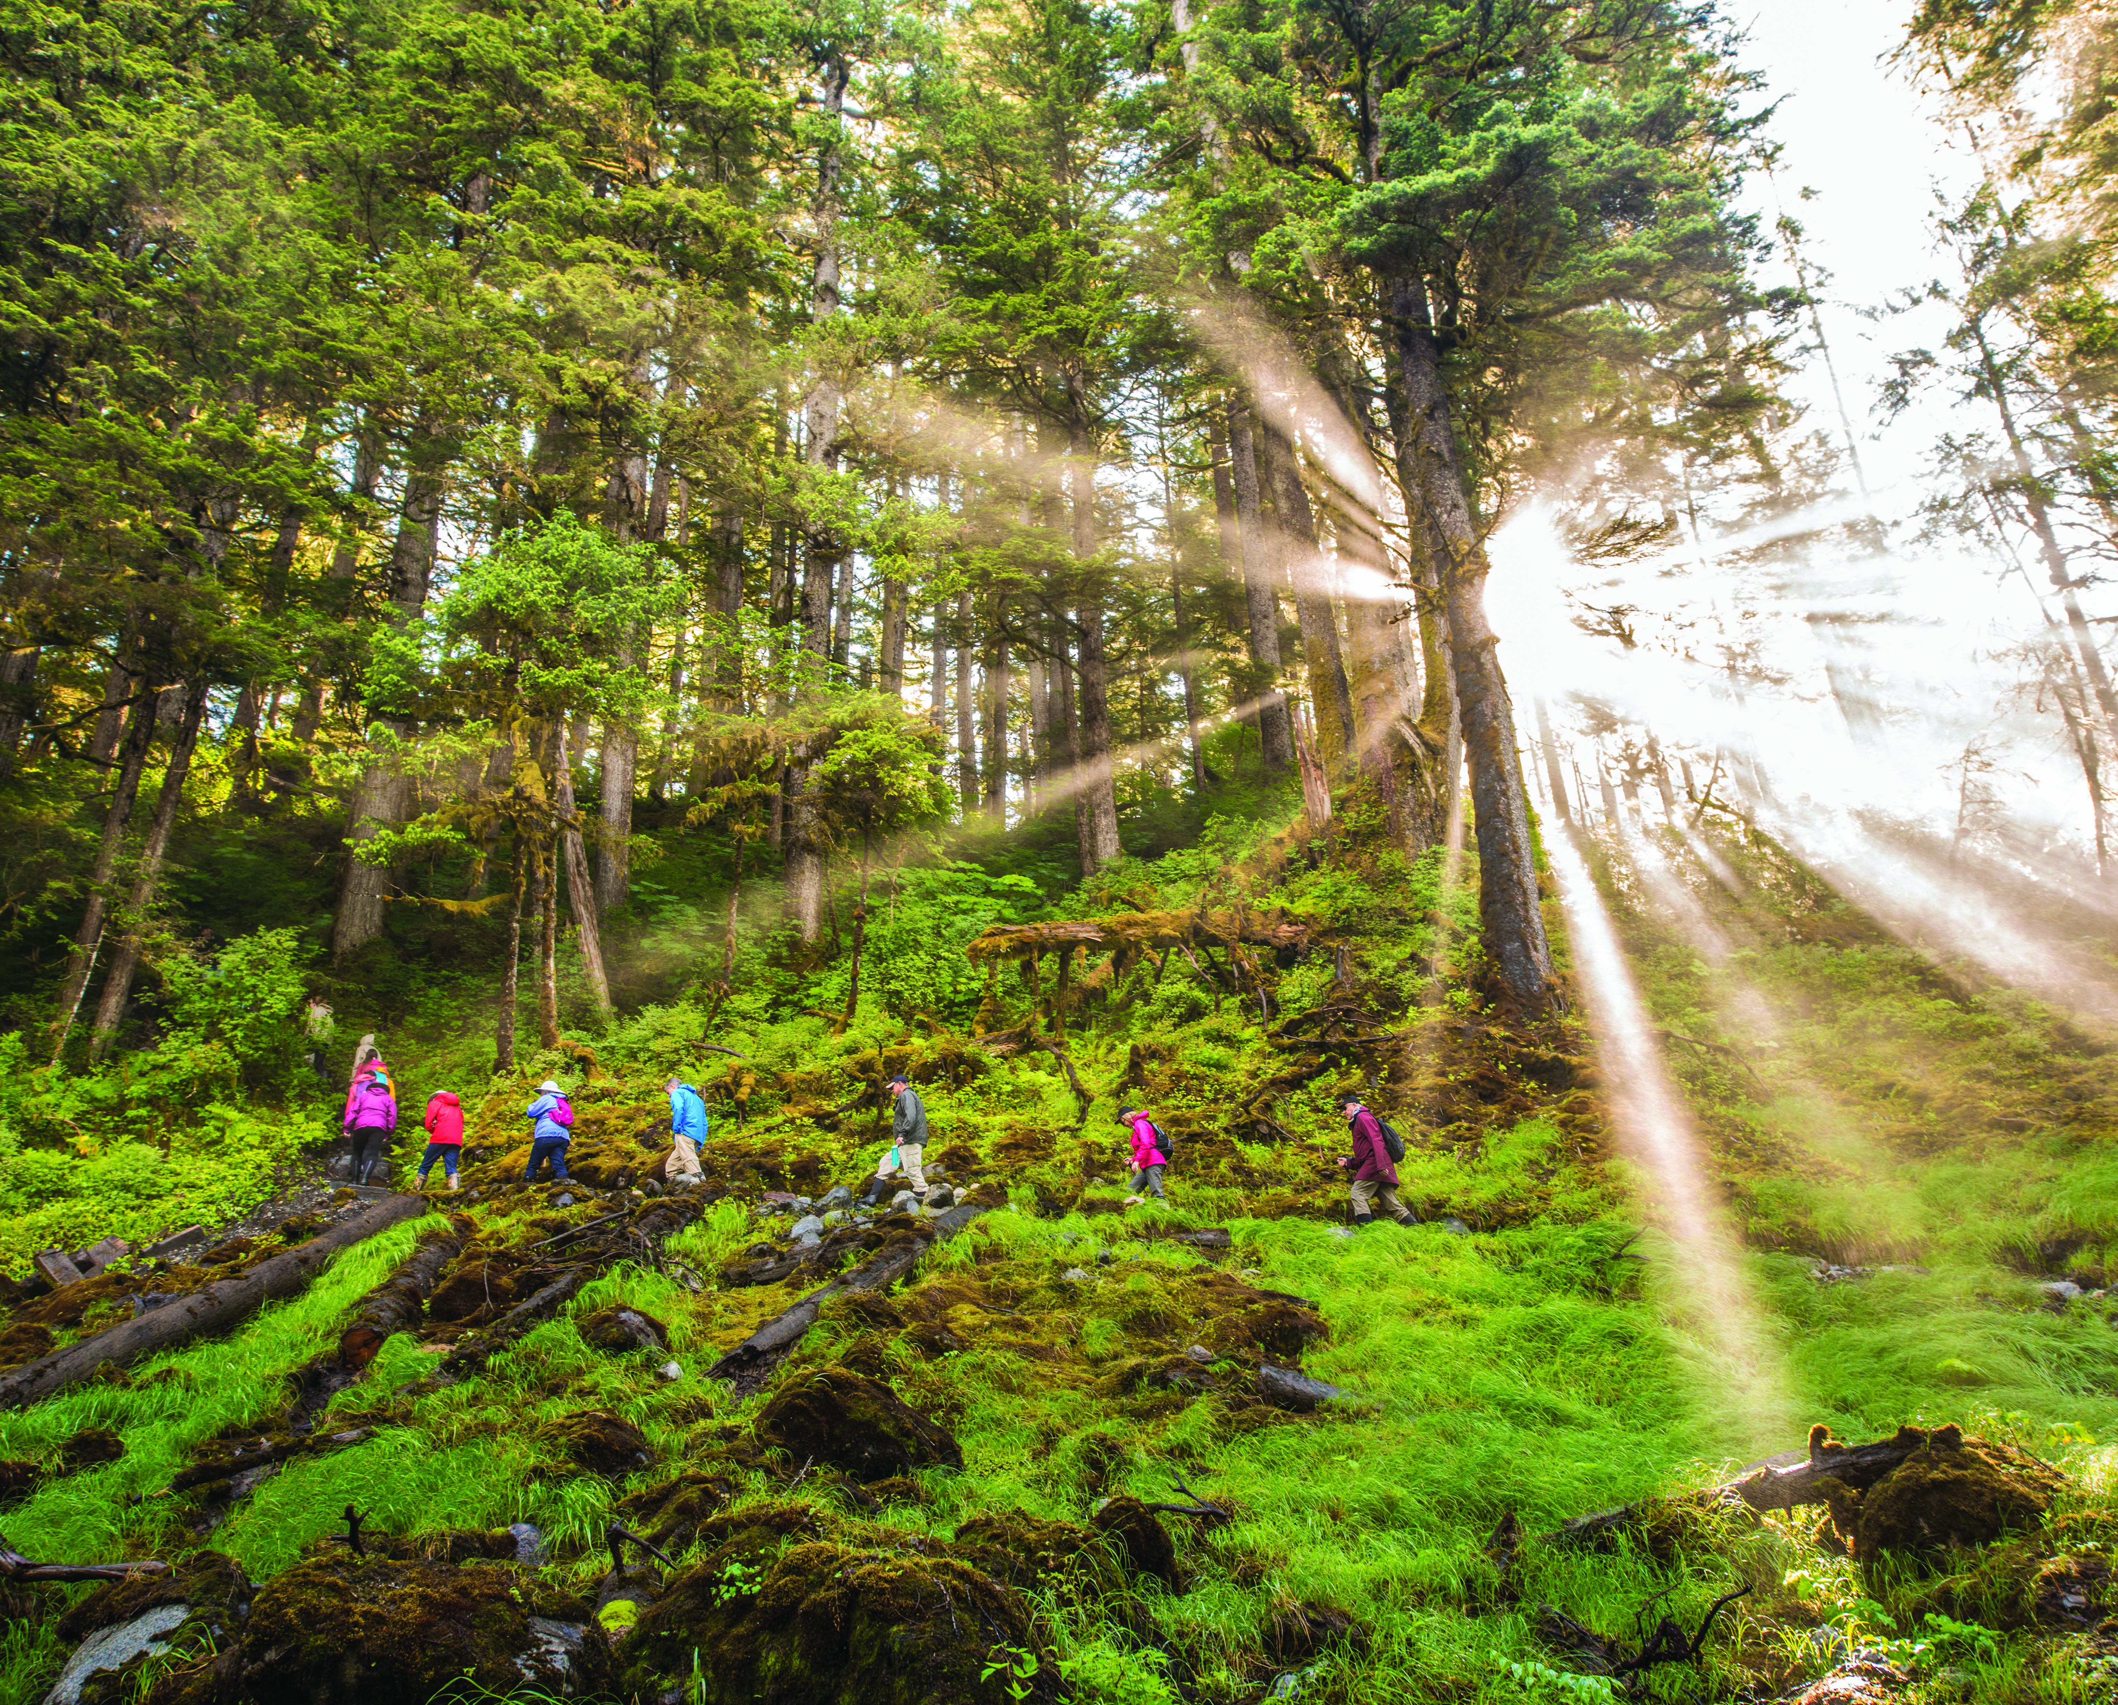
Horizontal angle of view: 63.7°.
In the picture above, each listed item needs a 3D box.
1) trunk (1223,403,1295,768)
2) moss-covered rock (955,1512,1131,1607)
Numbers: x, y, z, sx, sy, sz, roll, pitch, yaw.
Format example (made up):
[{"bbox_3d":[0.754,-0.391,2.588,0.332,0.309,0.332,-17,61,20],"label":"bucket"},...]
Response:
[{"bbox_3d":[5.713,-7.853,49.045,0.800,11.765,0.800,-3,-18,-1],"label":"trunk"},{"bbox_3d":[-0.083,3.650,8.800,0.881,0.483,0.700,-1,-18,-1],"label":"moss-covered rock"}]

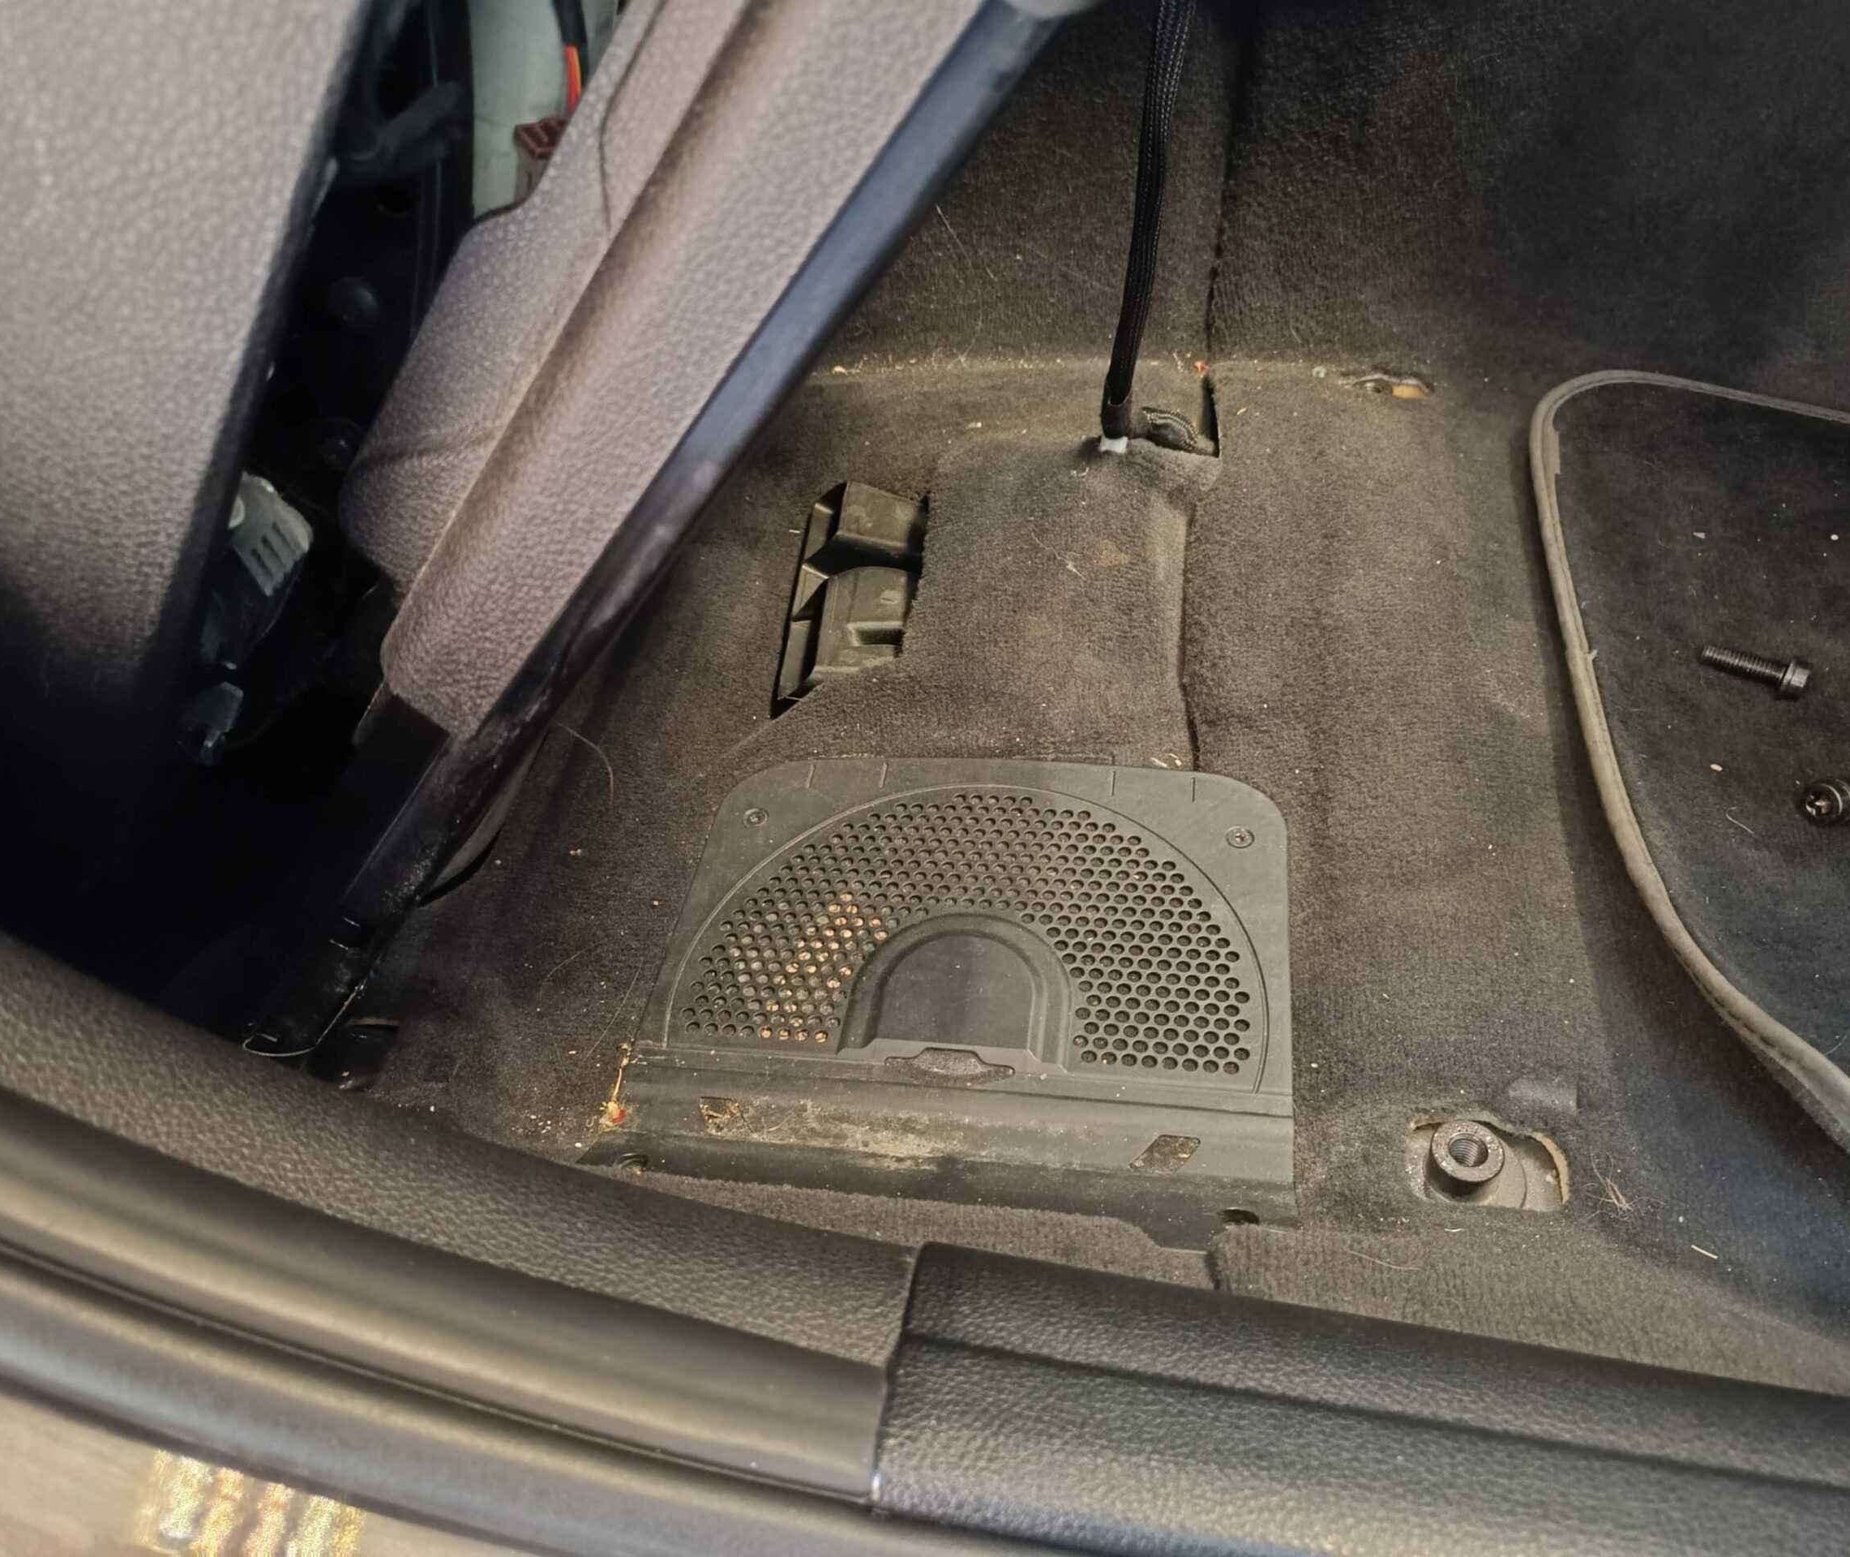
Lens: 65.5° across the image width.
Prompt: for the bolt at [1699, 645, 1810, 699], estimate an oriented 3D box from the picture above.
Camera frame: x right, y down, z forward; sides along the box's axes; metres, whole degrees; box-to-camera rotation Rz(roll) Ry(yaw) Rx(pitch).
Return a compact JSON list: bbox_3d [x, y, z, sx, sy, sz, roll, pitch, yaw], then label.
[{"bbox_3d":[0.330,-0.045,0.572,0.038,0.019,0.019,19,52,31],"label":"bolt"}]

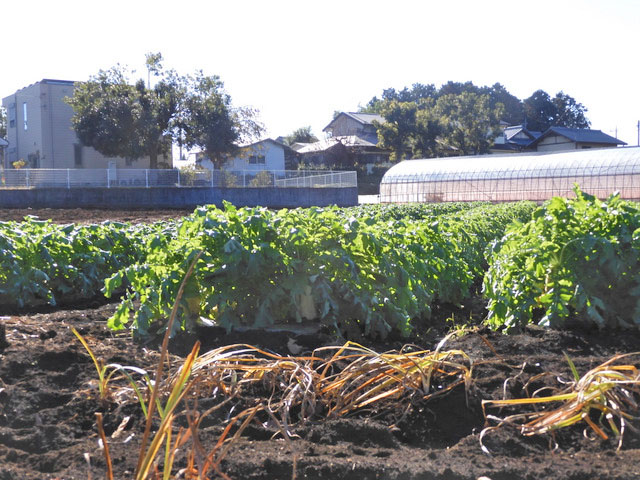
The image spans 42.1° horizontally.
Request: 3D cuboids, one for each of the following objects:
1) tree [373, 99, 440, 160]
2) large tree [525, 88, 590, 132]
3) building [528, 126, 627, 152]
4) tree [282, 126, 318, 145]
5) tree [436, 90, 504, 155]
[{"bbox_3d":[7.552,-8.747,71.000,5.800,6.660,5.800,0,3,0],"label":"tree"},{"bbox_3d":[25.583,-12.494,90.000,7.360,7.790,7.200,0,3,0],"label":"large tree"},{"bbox_3d":[20.400,-6.731,65.500,6.400,4.410,4.900,-3,4,-36],"label":"building"},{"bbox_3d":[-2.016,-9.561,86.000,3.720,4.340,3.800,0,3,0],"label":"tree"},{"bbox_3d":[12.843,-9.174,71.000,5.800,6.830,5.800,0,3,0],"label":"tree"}]

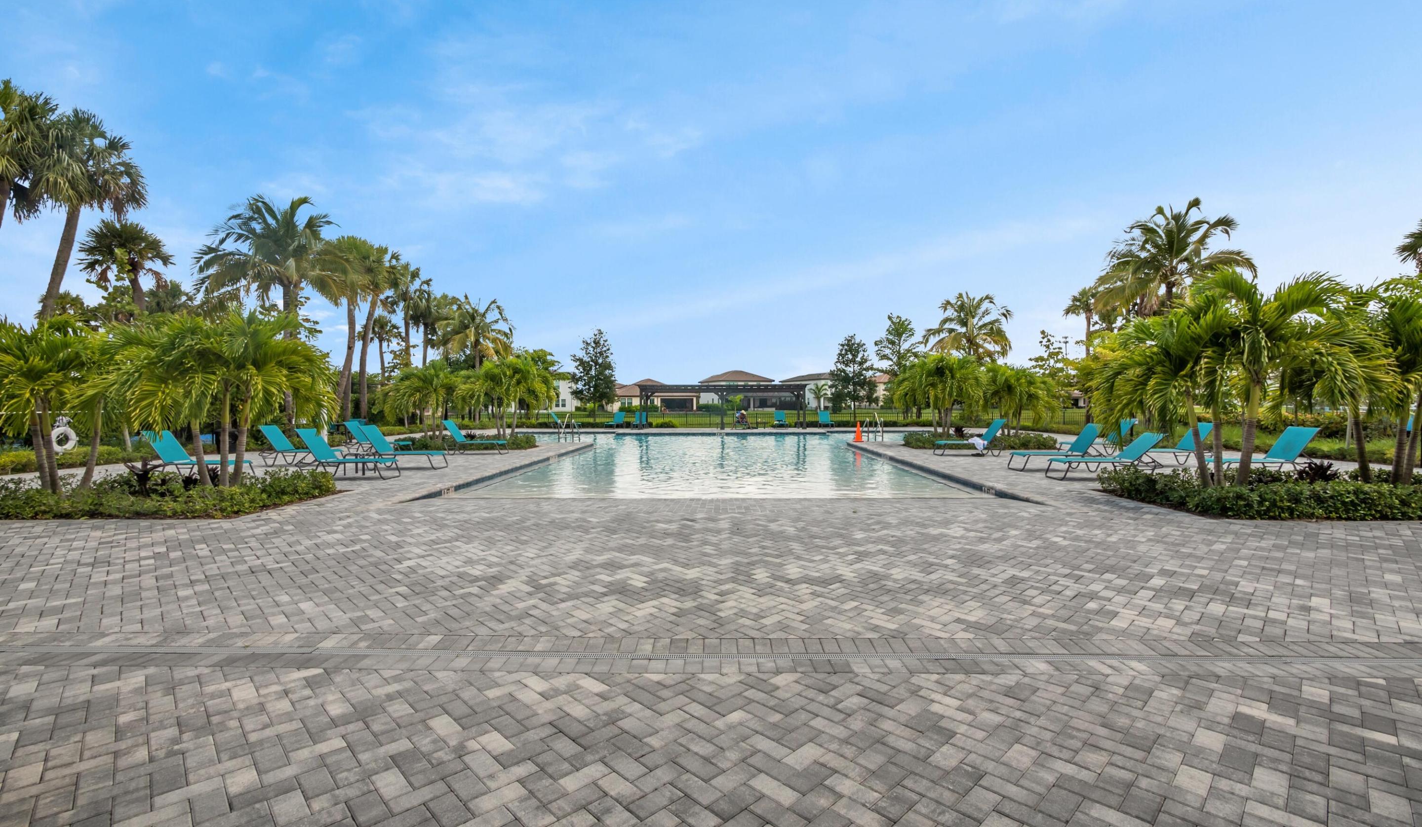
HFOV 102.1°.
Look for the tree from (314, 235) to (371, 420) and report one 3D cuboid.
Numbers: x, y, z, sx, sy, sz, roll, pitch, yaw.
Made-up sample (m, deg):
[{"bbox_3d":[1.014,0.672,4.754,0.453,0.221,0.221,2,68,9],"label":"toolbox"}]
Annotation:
[{"bbox_3d":[-18.890,-4.137,29.433,3.100,10.100,3.100,0,1,1],"label":"tree"}]

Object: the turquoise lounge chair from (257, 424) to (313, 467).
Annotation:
[{"bbox_3d":[-9.685,0.741,13.631,1.826,0.890,0.600,0,1,4],"label":"turquoise lounge chair"}]

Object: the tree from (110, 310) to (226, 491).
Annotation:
[{"bbox_3d":[-8.797,-0.155,9.377,1.750,2.940,1.750,0,1,0],"label":"tree"}]

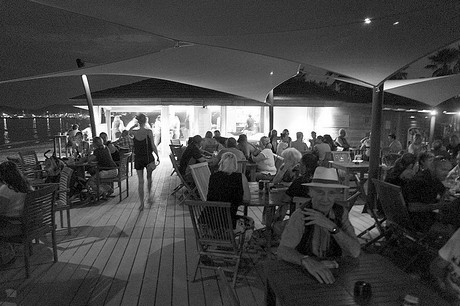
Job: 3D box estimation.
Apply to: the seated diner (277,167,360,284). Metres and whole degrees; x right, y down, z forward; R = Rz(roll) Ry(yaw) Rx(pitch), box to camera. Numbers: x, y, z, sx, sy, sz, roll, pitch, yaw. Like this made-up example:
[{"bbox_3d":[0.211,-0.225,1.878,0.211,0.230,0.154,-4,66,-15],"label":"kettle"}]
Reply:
[{"bbox_3d":[0.580,0.744,2.059,0.570,1.310,0.780,1,7,9],"label":"seated diner"}]

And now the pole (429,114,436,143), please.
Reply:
[{"bbox_3d":[8.750,-0.935,13.180,0.180,2.100,0.180,0,7,0],"label":"pole"}]

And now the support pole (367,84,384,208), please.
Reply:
[{"bbox_3d":[2.560,-0.146,5.389,0.170,2.350,0.170,0,7,0],"label":"support pole"}]

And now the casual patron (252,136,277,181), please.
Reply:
[{"bbox_3d":[0.640,0.318,6.077,0.750,1.270,0.500,2,7,14],"label":"casual patron"}]

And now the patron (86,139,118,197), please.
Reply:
[{"bbox_3d":[-2.520,0.286,6.097,0.750,1.230,0.500,1,7,5],"label":"patron"}]

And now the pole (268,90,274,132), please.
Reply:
[{"bbox_3d":[1.550,-1.050,11.455,0.170,2.750,0.170,0,7,0],"label":"pole"}]

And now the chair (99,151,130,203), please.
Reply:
[{"bbox_3d":[-2.360,0.474,6.246,0.580,0.920,0.520,1,7,6],"label":"chair"}]

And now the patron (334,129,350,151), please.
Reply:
[{"bbox_3d":[3.240,-0.034,8.855,0.520,1.330,0.700,1,7,6],"label":"patron"}]

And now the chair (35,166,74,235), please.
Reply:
[{"bbox_3d":[-2.520,0.701,4.228,0.550,0.900,0.510,-5,8,-37],"label":"chair"}]

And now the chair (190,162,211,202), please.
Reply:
[{"bbox_3d":[-0.270,0.649,4.827,0.580,0.900,0.480,4,7,28],"label":"chair"}]

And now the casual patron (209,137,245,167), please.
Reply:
[{"bbox_3d":[0.000,0.321,5.758,0.600,1.240,0.750,-1,7,-6],"label":"casual patron"}]

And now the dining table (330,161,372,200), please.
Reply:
[{"bbox_3d":[2.420,0.584,5.936,0.800,0.740,0.740,1,7,9],"label":"dining table"}]

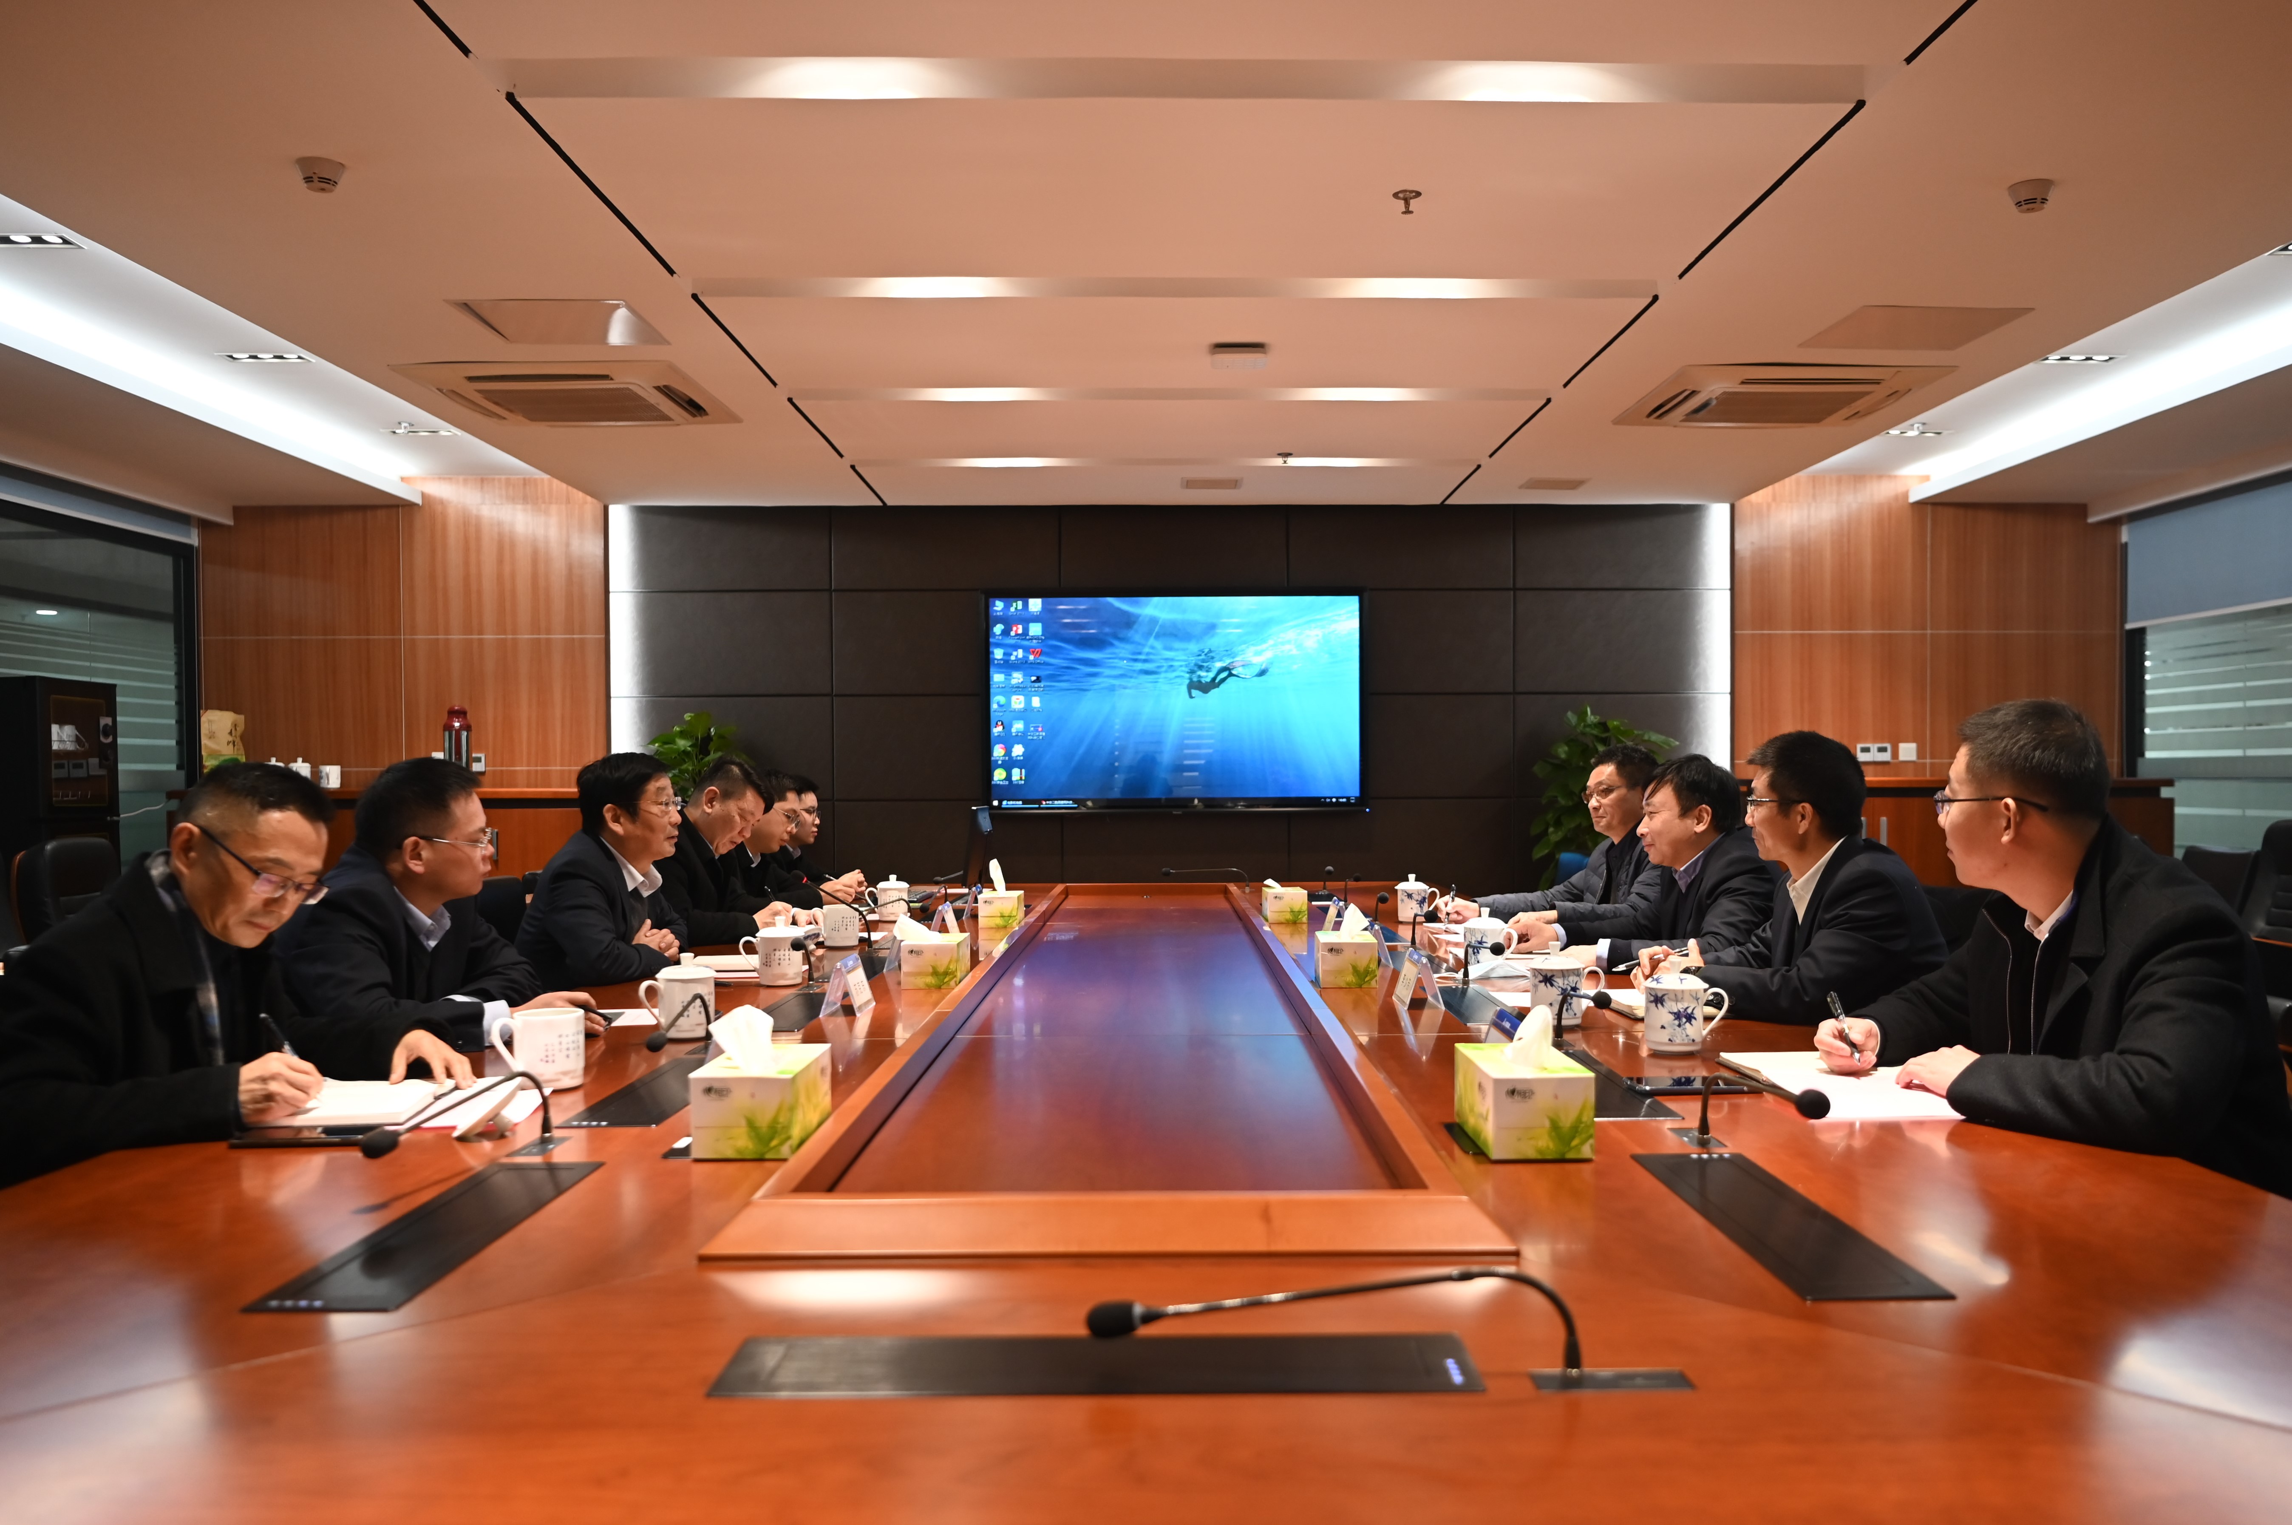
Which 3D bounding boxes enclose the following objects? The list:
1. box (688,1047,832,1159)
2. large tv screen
[{"bbox_3d":[-0.452,0.399,1.815,0.115,0.093,0.220,0,-1,0],"label":"box"},{"bbox_3d":[0.143,-0.311,7.856,1.960,1.130,0.090,0,-1,0],"label":"large tv screen"}]

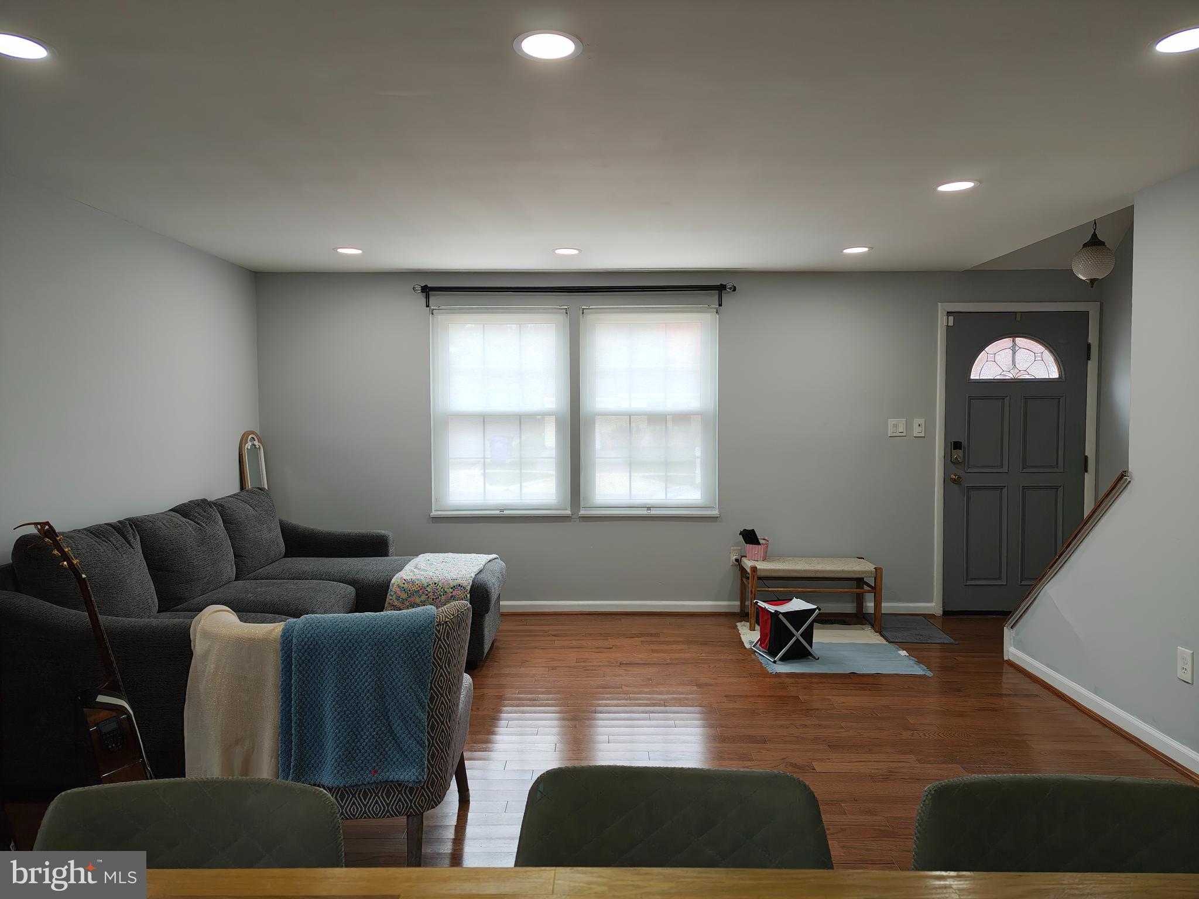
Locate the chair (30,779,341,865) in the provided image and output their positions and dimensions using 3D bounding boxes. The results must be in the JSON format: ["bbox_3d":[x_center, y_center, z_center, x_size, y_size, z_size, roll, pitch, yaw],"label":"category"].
[{"bbox_3d":[-0.582,0.883,0.975,0.465,0.825,0.560,0,3,0],"label":"chair"}]

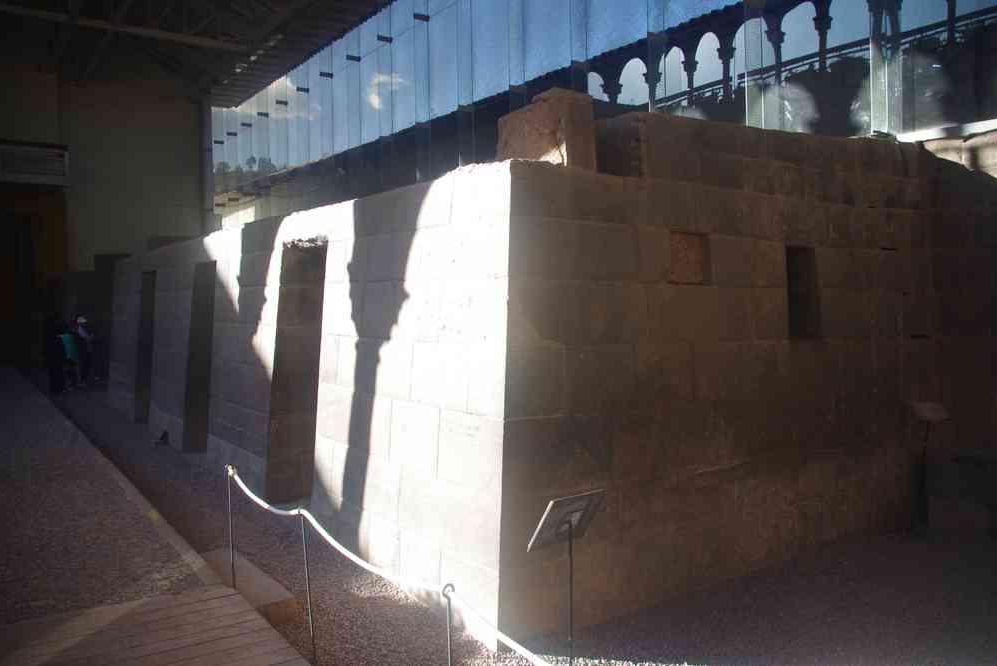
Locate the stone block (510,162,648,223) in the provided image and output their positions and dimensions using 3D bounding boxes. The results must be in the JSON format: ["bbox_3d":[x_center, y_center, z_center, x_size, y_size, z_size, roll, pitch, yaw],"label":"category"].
[{"bbox_3d":[0.316,-0.765,4.354,1.024,0.288,0.534,-2,3,-36],"label":"stone block"}]

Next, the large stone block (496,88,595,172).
[{"bbox_3d":[0.268,-1.122,4.377,0.214,0.441,0.630,-2,3,-36],"label":"large stone block"}]

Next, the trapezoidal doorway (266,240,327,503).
[{"bbox_3d":[-1.462,0.377,6.221,0.500,2.234,0.997,-2,3,-36],"label":"trapezoidal doorway"}]

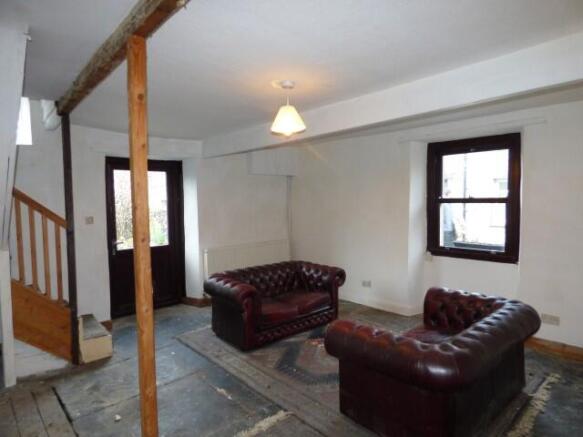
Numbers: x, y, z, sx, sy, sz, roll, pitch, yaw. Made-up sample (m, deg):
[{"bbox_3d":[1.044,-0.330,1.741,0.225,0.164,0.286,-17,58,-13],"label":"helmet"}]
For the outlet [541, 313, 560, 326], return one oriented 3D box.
[{"bbox_3d":[2.603,1.008,3.371,0.146,0.088,0.012,3,4,44],"label":"outlet"}]

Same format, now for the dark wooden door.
[{"bbox_3d":[-2.057,0.228,4.846,0.100,2.132,1.108,2,4,41],"label":"dark wooden door"}]

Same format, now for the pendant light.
[{"bbox_3d":[-0.021,-0.815,2.521,0.255,0.375,0.255,0,3,0],"label":"pendant light"}]

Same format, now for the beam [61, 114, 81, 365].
[{"bbox_3d":[-2.087,0.223,3.167,0.065,2.330,0.065,3,4,44],"label":"beam"}]

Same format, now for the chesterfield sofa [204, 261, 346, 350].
[{"bbox_3d":[-0.213,0.966,4.216,1.610,0.700,0.870,-3,4,-38],"label":"chesterfield sofa"}]

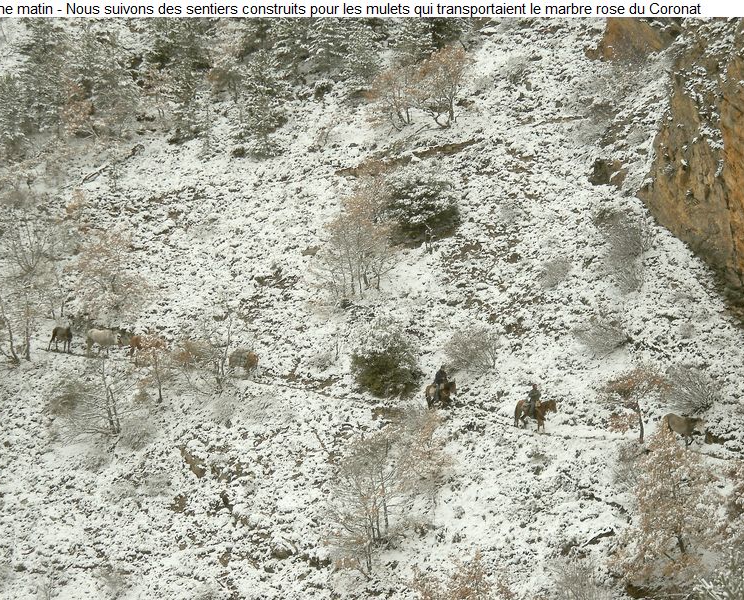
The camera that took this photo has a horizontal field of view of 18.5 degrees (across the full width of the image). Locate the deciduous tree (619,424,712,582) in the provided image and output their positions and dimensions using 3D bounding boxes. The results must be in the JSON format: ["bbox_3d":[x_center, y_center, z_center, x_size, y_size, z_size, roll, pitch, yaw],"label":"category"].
[{"bbox_3d":[13.598,9.428,106.000,4.300,7.100,4.100,0,8,0],"label":"deciduous tree"}]

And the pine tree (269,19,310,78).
[{"bbox_3d":[-5.030,-15.700,139.500,2.600,4.500,2.500,0,8,0],"label":"pine tree"}]

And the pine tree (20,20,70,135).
[{"bbox_3d":[-18.837,-12.837,132.000,2.900,6.400,2.900,0,6,0],"label":"pine tree"}]

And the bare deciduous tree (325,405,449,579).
[{"bbox_3d":[0.790,9.213,109.500,5.500,7.600,5.000,0,8,0],"label":"bare deciduous tree"}]

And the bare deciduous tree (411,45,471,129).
[{"bbox_3d":[4.131,-12.691,136.000,3.400,4.900,3.100,0,4,0],"label":"bare deciduous tree"}]

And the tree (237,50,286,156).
[{"bbox_3d":[-6.616,-11.766,137.000,3.000,6.200,2.900,0,4,0],"label":"tree"}]

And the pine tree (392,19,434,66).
[{"bbox_3d":[2.594,-16.531,143.000,2.700,4.000,2.600,0,4,0],"label":"pine tree"}]

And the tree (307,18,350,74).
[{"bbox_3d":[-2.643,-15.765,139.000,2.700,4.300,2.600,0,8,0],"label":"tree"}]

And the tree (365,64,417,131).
[{"bbox_3d":[1.082,-11.185,127.000,2.800,3.500,2.700,0,6,0],"label":"tree"}]

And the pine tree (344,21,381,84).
[{"bbox_3d":[-0.575,-15.285,138.500,2.300,4.600,2.300,0,8,0],"label":"pine tree"}]

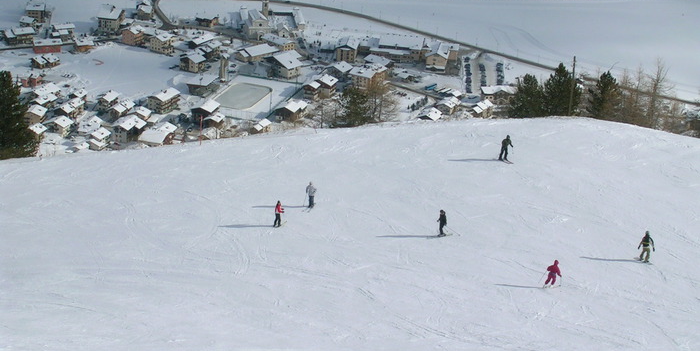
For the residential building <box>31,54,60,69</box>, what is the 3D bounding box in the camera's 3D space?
[{"bbox_3d":[-217.010,-81.830,1509.560,17.010,6.600,14.240,-19,31,-42],"label":"residential building"}]

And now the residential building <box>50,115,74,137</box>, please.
[{"bbox_3d":[-190.600,-32.330,1391.010,15.490,10.100,12.320,12,25,21],"label":"residential building"}]

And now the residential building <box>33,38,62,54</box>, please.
[{"bbox_3d":[-223.310,-95.030,1564.740,19.800,8.000,10.000,-4,20,-21],"label":"residential building"}]

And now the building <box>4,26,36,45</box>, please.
[{"bbox_3d":[-251.340,-105.670,1610.930,21.890,11.300,14.280,-7,22,-29],"label":"building"}]

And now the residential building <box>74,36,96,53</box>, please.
[{"bbox_3d":[-196.580,-96.090,1572.660,11.000,7.500,12.000,-4,20,-21],"label":"residential building"}]

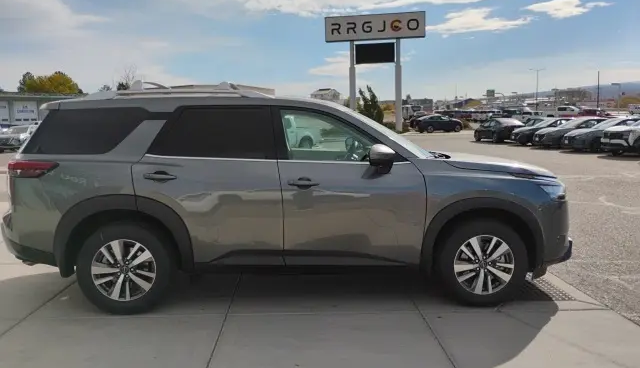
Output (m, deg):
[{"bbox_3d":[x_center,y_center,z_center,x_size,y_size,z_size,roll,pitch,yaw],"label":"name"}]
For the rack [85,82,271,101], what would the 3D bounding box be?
[{"bbox_3d":[-1.191,-0.857,4.853,1.620,0.150,1.200,0,7,-3],"label":"rack"}]

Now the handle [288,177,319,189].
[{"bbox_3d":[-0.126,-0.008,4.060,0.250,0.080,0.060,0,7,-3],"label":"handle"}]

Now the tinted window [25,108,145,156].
[{"bbox_3d":[-1.808,-0.411,4.000,0.950,0.370,0.070,0,-7,-3],"label":"tinted window"}]

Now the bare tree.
[{"bbox_3d":[-24.129,-10.955,65.535,2.900,8.170,2.900,-1,8,0],"label":"bare tree"}]

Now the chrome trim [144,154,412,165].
[{"bbox_3d":[-0.307,-0.193,4.087,2.100,0.070,0.040,0,7,-2],"label":"chrome trim"}]

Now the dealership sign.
[{"bbox_3d":[4.824,-13.621,45.000,9.000,2.200,0.500,1,7,14],"label":"dealership sign"}]

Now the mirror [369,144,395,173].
[{"bbox_3d":[0.486,-0.193,4.031,0.200,0.230,0.250,0,7,-2],"label":"mirror"}]

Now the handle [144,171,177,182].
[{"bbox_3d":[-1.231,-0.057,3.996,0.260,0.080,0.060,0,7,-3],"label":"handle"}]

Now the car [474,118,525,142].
[{"bbox_3d":[11.000,-3.264,31.700,1.830,1.450,4.750,-1,7,-4],"label":"car"}]

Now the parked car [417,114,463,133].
[{"bbox_3d":[10.565,-5.349,46.000,4.680,1.480,1.830,-3,8,-19],"label":"parked car"}]

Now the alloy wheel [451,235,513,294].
[{"bbox_3d":[1.341,0.650,4.324,0.492,0.492,0.200,0,7,-2],"label":"alloy wheel"}]

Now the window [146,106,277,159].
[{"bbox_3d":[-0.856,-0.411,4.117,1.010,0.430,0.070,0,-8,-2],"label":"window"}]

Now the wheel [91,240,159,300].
[{"bbox_3d":[-1.548,0.666,4.165,0.490,0.490,0.200,0,7,-3],"label":"wheel"}]

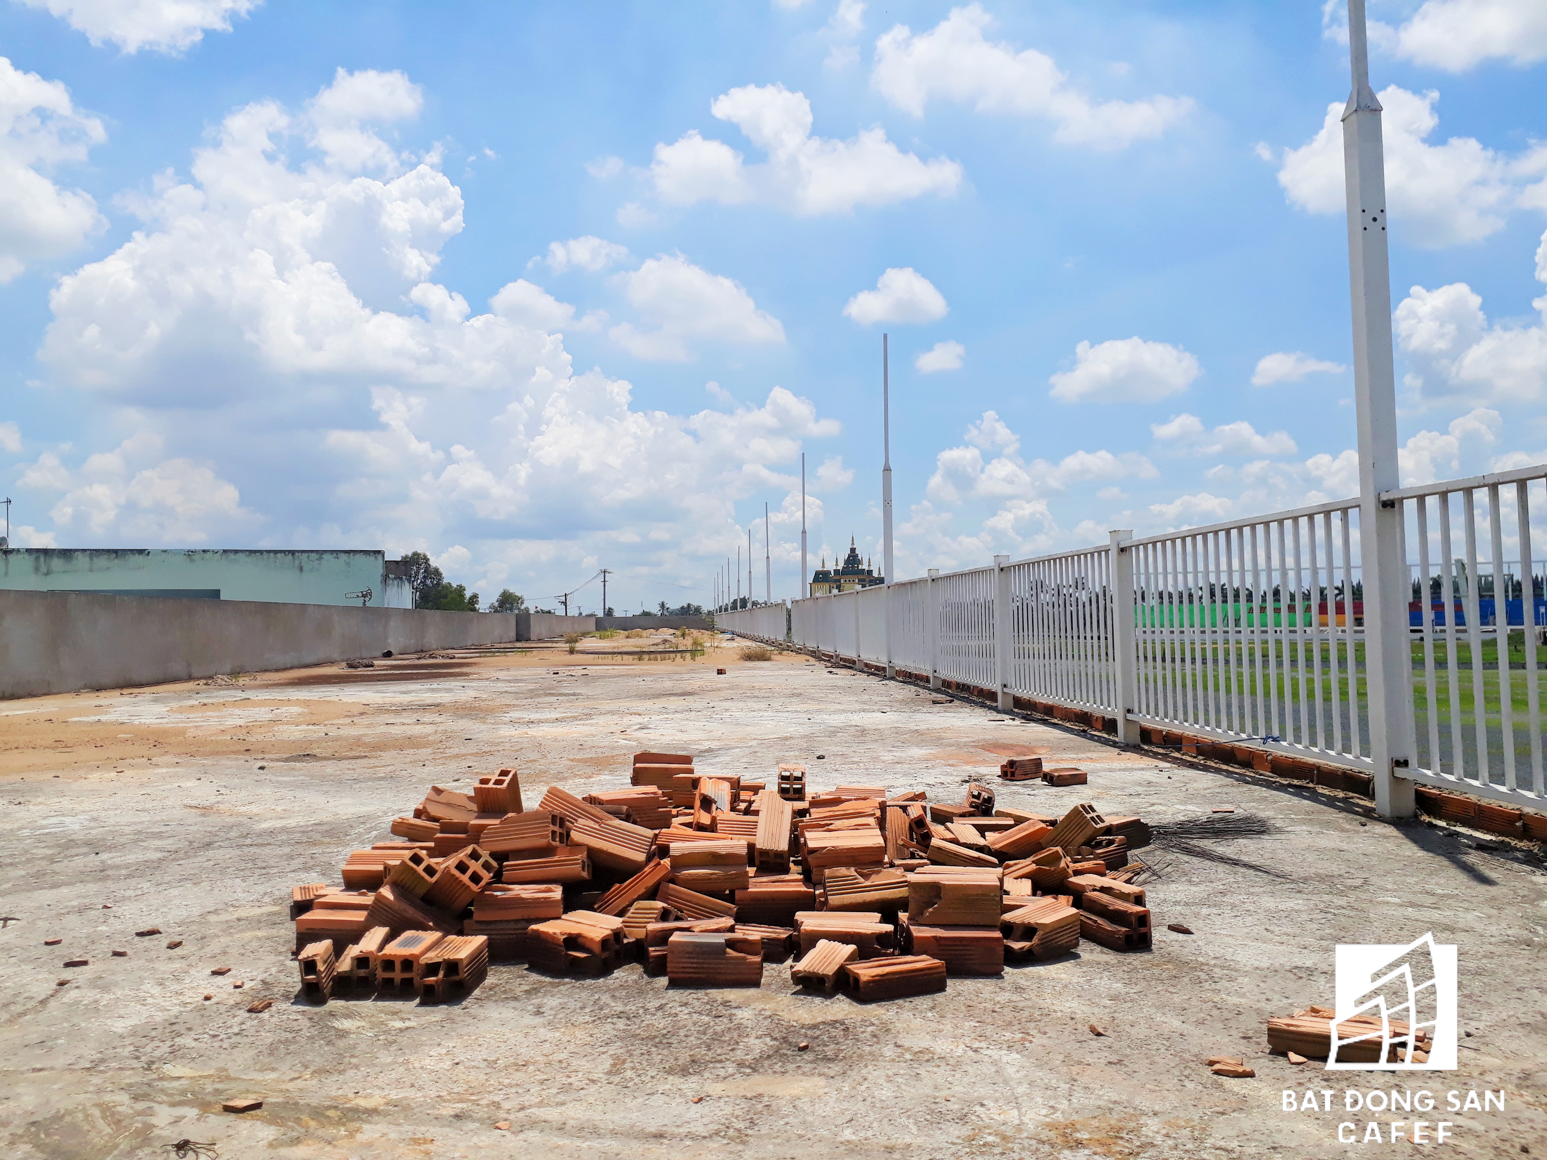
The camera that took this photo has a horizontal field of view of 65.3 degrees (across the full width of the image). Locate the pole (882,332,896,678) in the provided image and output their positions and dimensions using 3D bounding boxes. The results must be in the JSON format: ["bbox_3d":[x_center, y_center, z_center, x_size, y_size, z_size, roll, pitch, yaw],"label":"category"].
[{"bbox_3d":[1.421,-0.923,14.922,0.095,4.250,0.095,-1,-2,-4],"label":"pole"}]

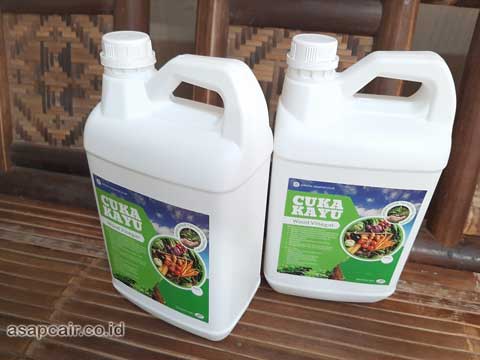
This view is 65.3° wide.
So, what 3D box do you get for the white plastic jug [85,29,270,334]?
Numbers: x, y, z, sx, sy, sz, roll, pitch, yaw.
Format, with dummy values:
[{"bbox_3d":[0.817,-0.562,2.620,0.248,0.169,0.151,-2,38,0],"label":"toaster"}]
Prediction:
[{"bbox_3d":[-0.063,0.010,0.416,0.184,0.306,0.126,18,37,22],"label":"white plastic jug"}]

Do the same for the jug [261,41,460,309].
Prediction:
[{"bbox_3d":[0.127,-0.004,0.443,0.184,0.306,0.126,5,34,3],"label":"jug"}]

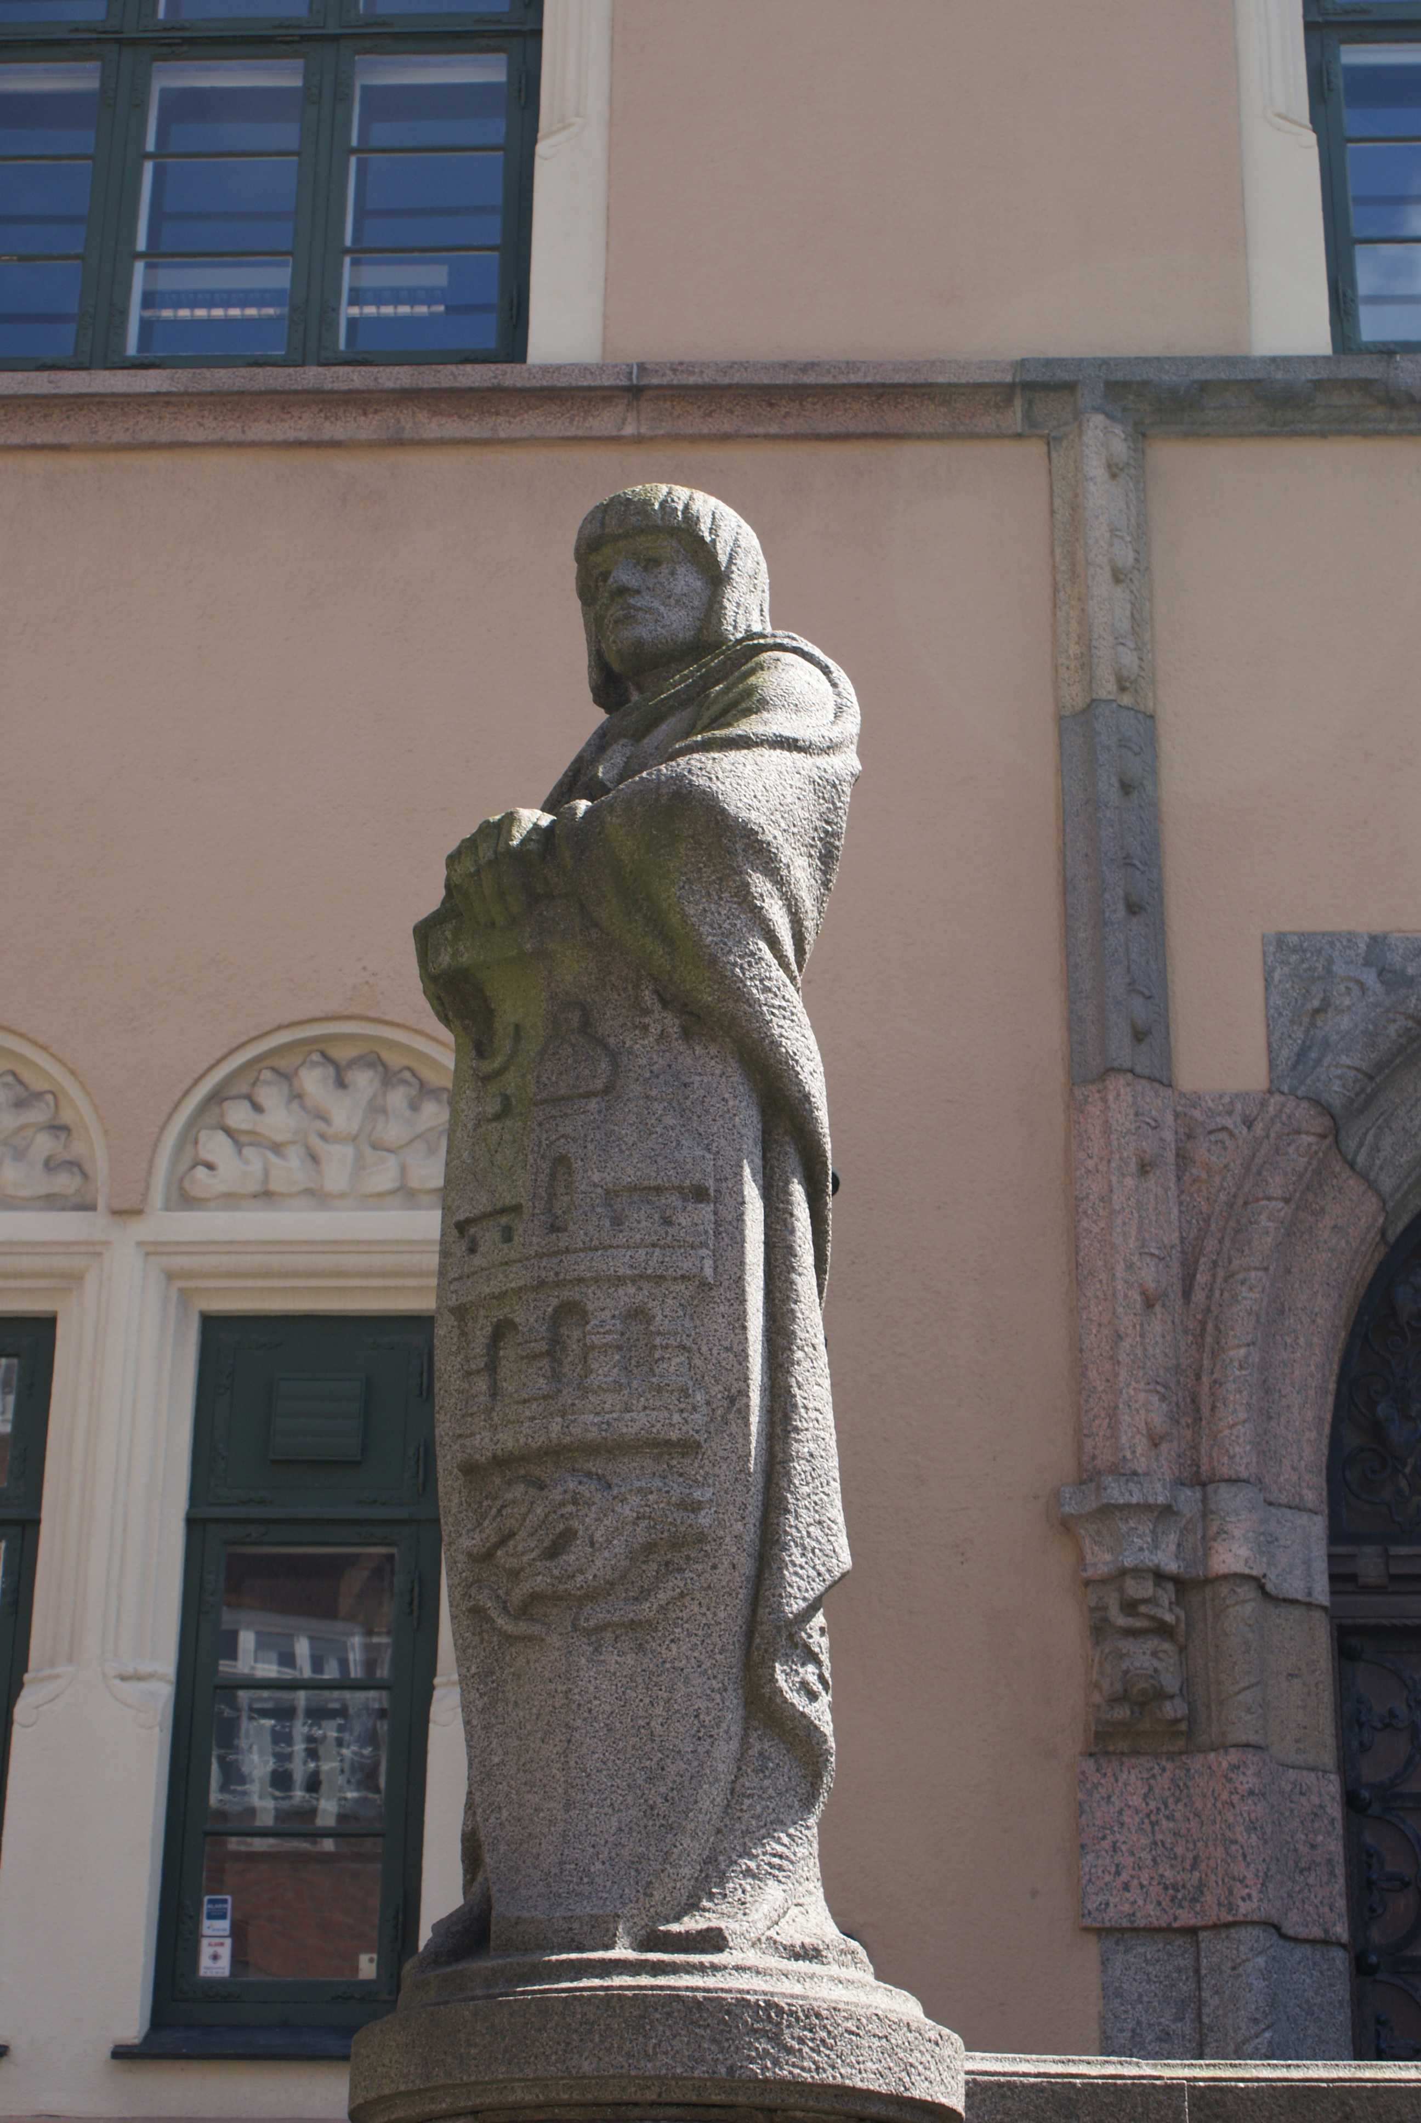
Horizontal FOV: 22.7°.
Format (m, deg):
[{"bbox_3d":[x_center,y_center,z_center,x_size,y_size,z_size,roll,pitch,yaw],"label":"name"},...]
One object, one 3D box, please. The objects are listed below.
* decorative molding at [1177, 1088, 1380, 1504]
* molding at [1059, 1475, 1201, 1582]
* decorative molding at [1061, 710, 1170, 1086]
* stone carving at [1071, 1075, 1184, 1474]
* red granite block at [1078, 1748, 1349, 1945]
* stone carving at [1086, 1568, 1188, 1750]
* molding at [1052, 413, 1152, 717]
[{"bbox_3d":[1.546,0.635,9.713,0.516,1.147,0.374,0,-23,2],"label":"decorative molding"},{"bbox_3d":[1.115,1.220,9.324,0.369,0.253,0.192,0,-23,2],"label":"molding"},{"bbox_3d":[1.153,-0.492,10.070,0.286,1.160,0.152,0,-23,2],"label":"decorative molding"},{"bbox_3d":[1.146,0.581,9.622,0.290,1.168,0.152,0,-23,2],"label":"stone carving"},{"bbox_3d":[1.279,1.990,9.056,0.662,0.440,0.364,0,-23,2],"label":"red granite block"},{"bbox_3d":[1.111,1.543,9.184,0.258,0.470,0.202,0,-23,2],"label":"stone carving"},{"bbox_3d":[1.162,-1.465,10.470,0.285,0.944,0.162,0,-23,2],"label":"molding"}]

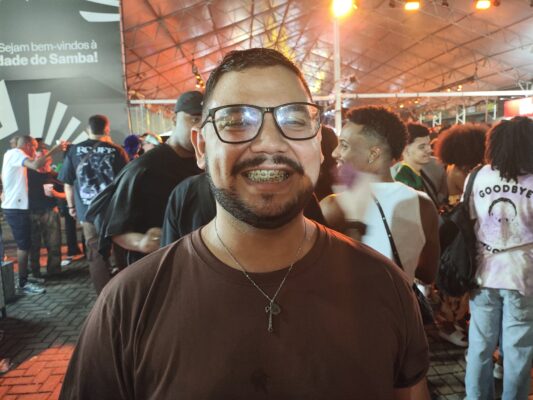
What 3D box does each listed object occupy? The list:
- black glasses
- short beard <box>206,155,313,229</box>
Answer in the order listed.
[{"bbox_3d":[-0.013,-0.089,0.488,0.133,0.046,0.140,-5,1,-12],"label":"black glasses"},{"bbox_3d":[-0.008,-0.012,0.468,0.130,0.088,0.092,-5,1,-12],"label":"short beard"}]

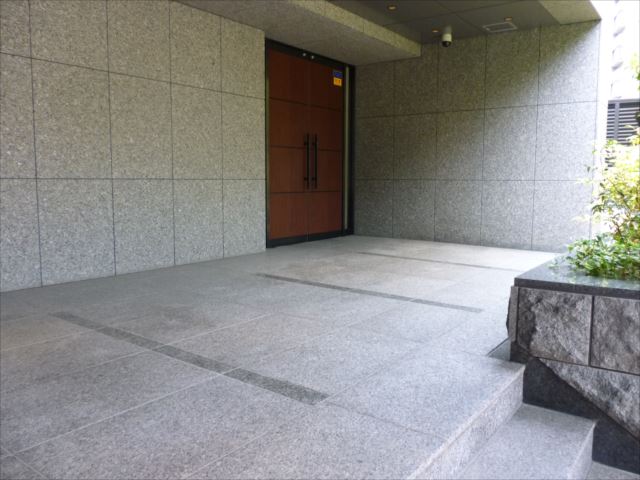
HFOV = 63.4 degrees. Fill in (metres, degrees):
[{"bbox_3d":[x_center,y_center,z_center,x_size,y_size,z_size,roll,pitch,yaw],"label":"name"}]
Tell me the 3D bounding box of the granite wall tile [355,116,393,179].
[{"bbox_3d":[0.768,-1.283,7.274,0.621,0.858,0.030,5,8,37],"label":"granite wall tile"}]

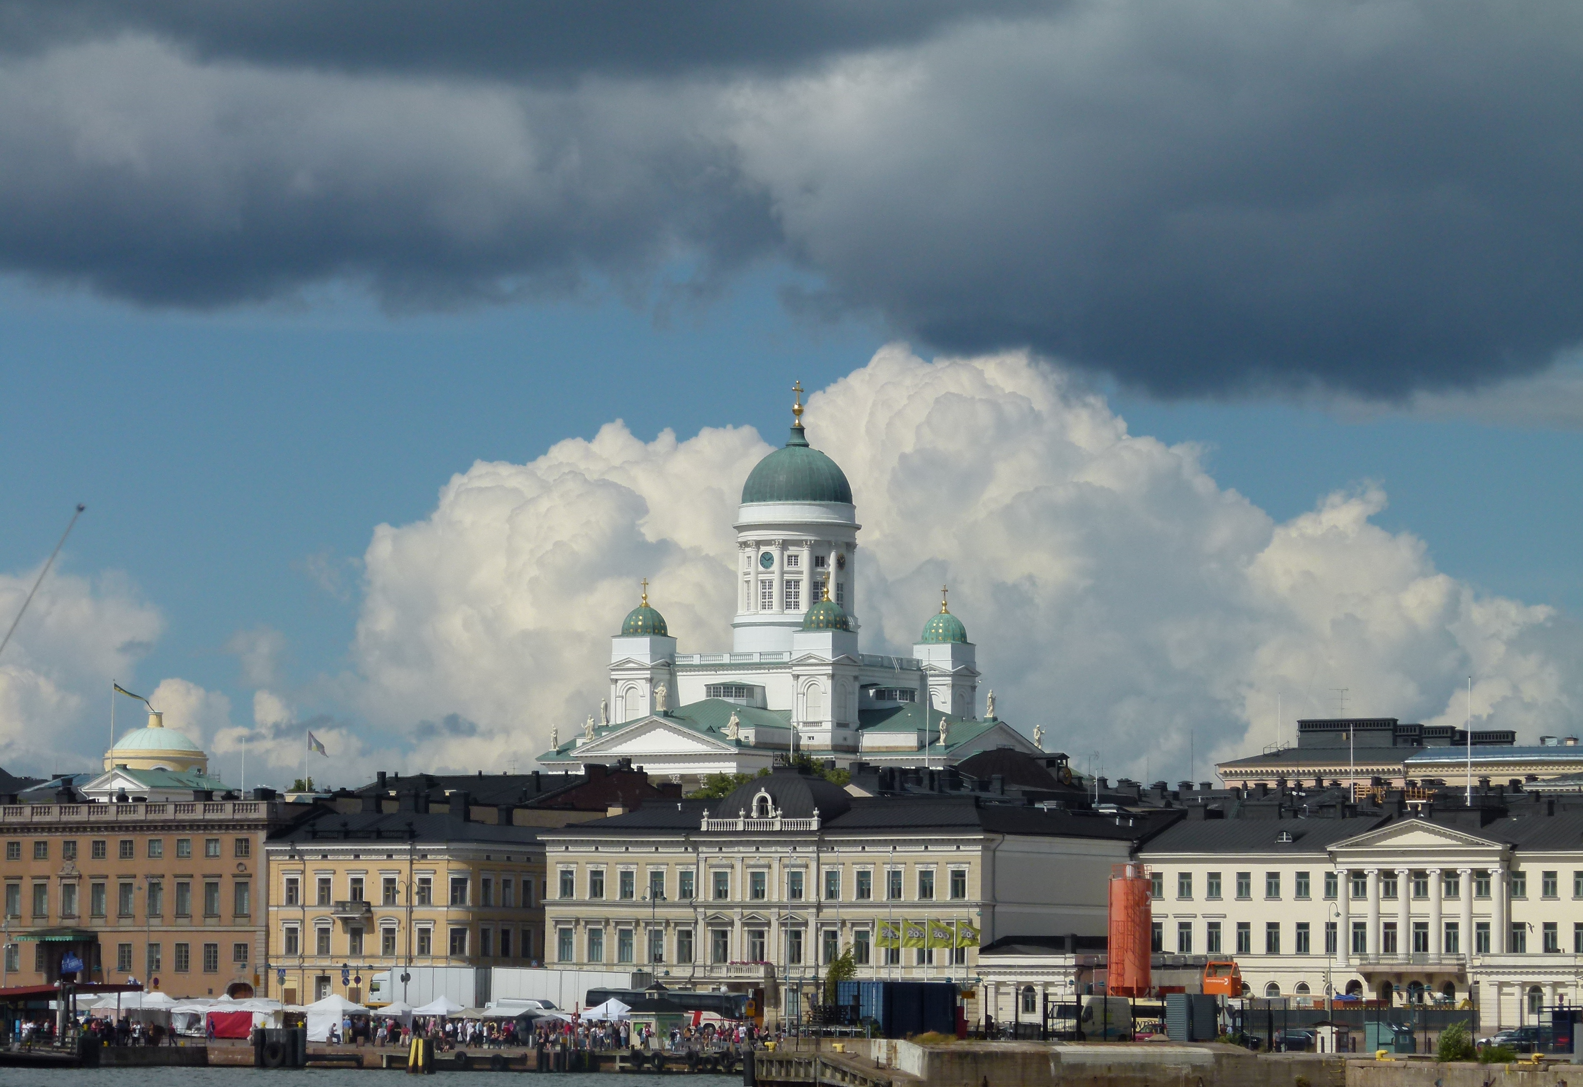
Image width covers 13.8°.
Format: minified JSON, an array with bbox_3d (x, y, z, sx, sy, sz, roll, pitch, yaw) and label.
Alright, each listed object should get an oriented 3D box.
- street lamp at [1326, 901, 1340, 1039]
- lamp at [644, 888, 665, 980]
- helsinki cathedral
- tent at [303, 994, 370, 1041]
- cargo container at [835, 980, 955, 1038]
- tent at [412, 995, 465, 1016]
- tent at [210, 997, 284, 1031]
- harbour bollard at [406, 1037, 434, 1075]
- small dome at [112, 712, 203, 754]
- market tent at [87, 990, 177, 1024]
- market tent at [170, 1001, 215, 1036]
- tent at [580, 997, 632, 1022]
[{"bbox_3d":[35.200,28.090,425.000,0.950,9.500,0.400,1,-4,-5],"label":"street lamp"},{"bbox_3d":[-10.080,30.730,480.000,1.900,11.000,0.500,-3,-5,36],"label":"lamp"},{"bbox_3d":[0.600,11.350,790.000,60.500,62.000,60.500,-2,-5,35],"label":"helsinki cathedral"},{"bbox_3d":[-31.000,32.390,446.000,3.100,3.200,3.100,-3,-5,36],"label":"tent"},{"bbox_3d":[4.790,21.270,298.000,2.440,2.590,6.060,-2,-5,31],"label":"cargo container"},{"bbox_3d":[-24.080,32.720,450.000,3.100,3.200,3.100,-3,-5,36],"label":"tent"},{"bbox_3d":[-38.660,33.510,462.000,4.200,2.800,3.000,-3,-5,36],"label":"tent"},{"bbox_3d":[-22.920,31.670,404.000,1.700,2.200,1.100,-1,-4,15],"label":"harbour bollard"},{"bbox_3d":[-82.680,24.760,853.000,12.000,5.500,12.000,0,-4,0],"label":"small dome"},{"bbox_3d":[-48.140,34.310,478.000,6.000,3.100,3.000,-3,-5,36],"label":"market tent"},{"bbox_3d":[-42.330,33.550,462.000,3.000,2.700,2.700,-3,-5,36],"label":"market tent"},{"bbox_3d":[-12.290,32.750,448.000,3.100,3.200,3.100,-3,-5,36],"label":"tent"}]

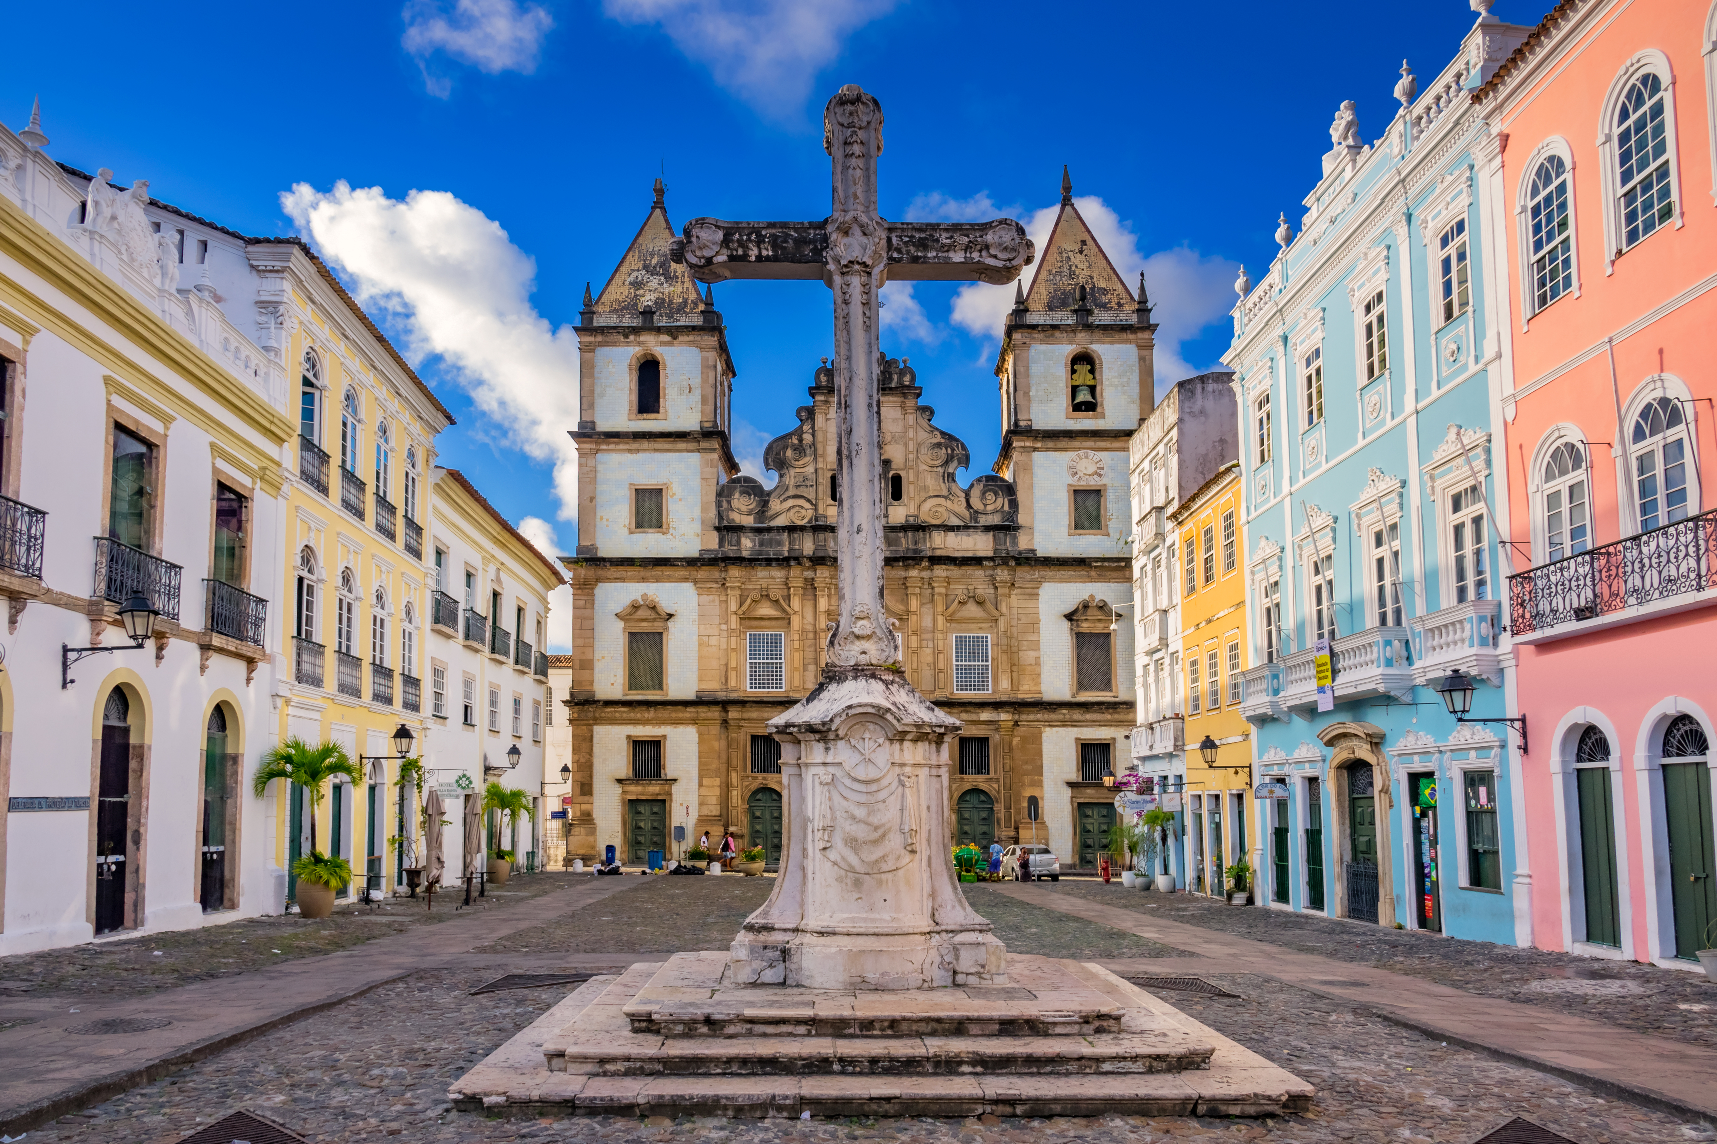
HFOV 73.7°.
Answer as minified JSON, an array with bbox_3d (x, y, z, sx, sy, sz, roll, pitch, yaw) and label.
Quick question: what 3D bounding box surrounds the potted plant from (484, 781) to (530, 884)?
[{"bbox_3d":[-11.469,8.531,37.128,1.500,3.150,1.500,0,-11,-2],"label":"potted plant"}]

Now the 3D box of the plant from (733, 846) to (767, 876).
[{"bbox_3d":[-4.674,12.619,49.834,1.300,1.330,1.250,0,-11,-2],"label":"plant"}]

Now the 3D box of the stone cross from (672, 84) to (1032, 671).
[{"bbox_3d":[0.009,-1.799,9.777,3.050,5.100,0.550,0,-11,-2],"label":"stone cross"}]

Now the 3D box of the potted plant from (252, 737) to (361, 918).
[{"bbox_3d":[-10.021,4.638,20.823,1.800,3.100,1.800,0,-11,-2],"label":"potted plant"}]

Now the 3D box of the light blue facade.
[{"bbox_3d":[12.366,-0.754,21.492,7.000,14.200,10.000,0,-11,-2],"label":"light blue facade"}]

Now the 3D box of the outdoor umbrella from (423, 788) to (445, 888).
[{"bbox_3d":[-8.800,5.571,23.641,0.450,2.150,0.450,0,-11,-2],"label":"outdoor umbrella"}]

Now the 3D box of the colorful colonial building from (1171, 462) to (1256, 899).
[{"bbox_3d":[10.002,3.000,28.183,3.000,9.800,4.800,0,-11,-2],"label":"colorful colonial building"}]

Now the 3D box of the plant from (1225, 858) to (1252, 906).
[{"bbox_3d":[8.109,6.593,24.400,0.600,1.020,0.600,0,-11,-2],"label":"plant"}]

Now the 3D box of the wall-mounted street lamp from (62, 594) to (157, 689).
[{"bbox_3d":[-10.302,0.960,15.749,1.300,1.330,0.580,0,-11,-2],"label":"wall-mounted street lamp"}]

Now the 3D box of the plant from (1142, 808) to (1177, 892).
[{"bbox_3d":[7.930,7.331,30.065,0.900,2.150,0.900,0,-11,-2],"label":"plant"}]

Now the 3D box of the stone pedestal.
[{"bbox_3d":[0.058,1.992,8.992,2.000,2.320,1.600,0,-11,-2],"label":"stone pedestal"}]

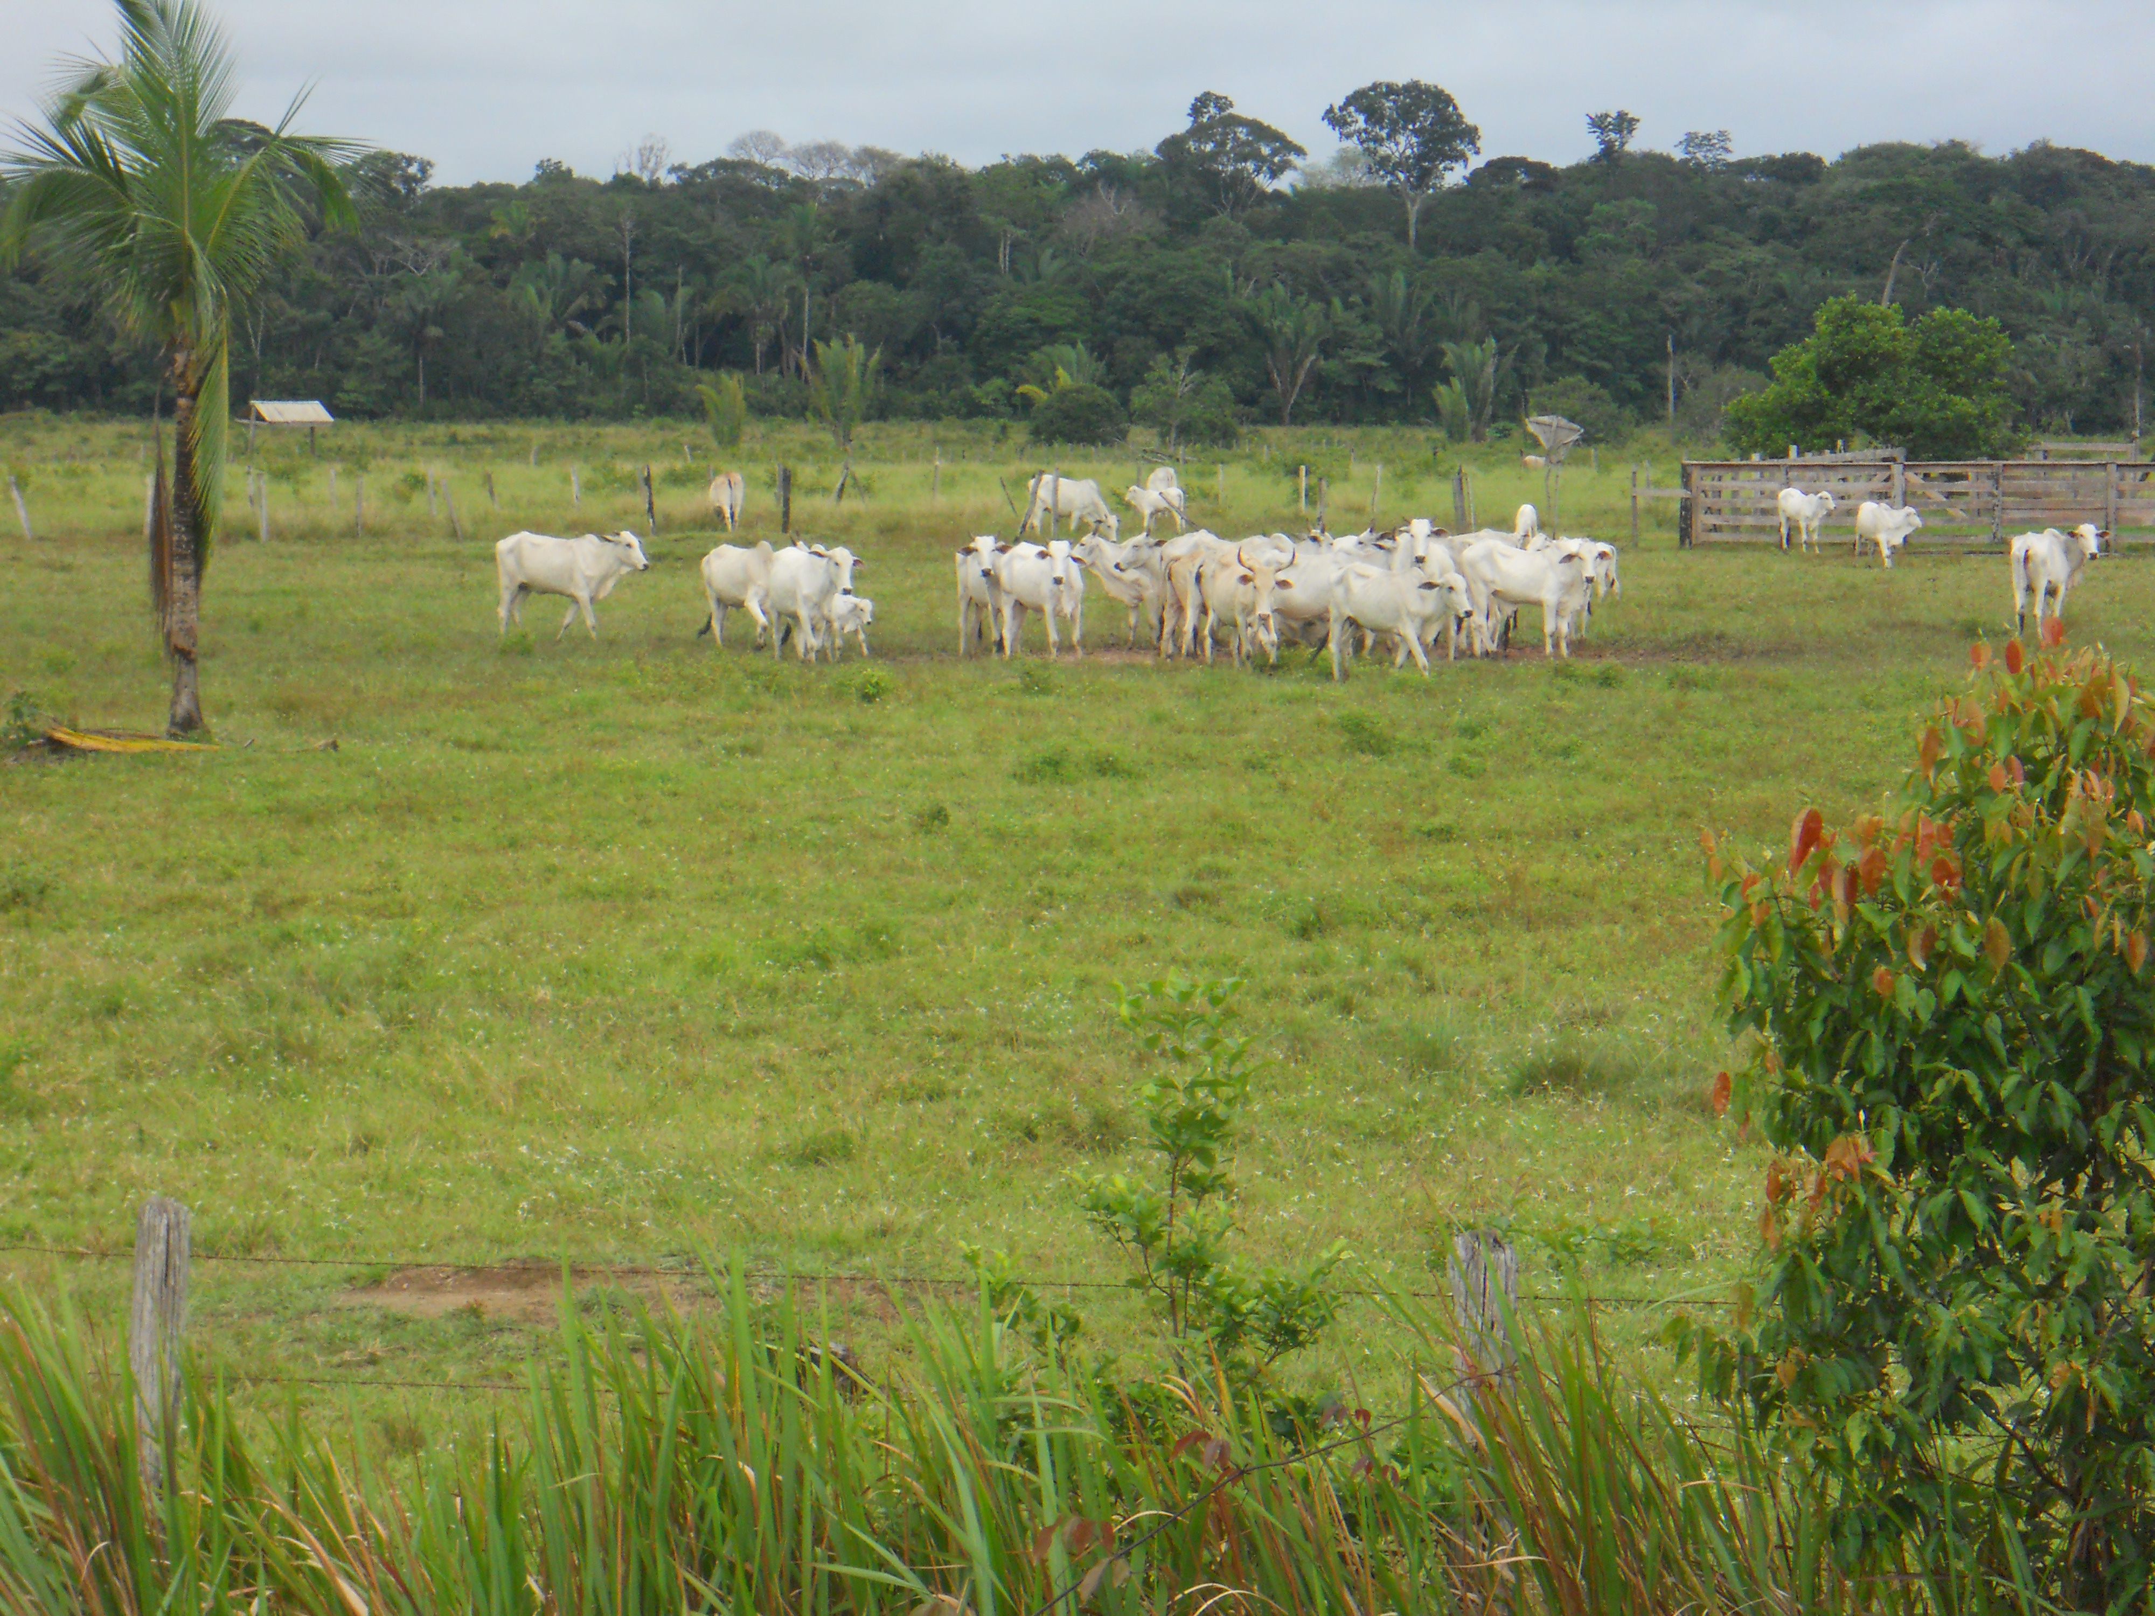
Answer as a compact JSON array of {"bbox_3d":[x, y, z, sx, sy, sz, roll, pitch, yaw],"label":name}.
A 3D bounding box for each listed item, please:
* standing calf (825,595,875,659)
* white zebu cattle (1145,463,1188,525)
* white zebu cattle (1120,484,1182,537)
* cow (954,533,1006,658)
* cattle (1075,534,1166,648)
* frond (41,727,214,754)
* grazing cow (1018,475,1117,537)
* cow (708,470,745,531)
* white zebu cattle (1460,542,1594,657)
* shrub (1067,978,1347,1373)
[{"bbox_3d":[-2.790,-2.187,105.800,0.340,0.800,1.100,-2,3,-32],"label":"standing calf"},{"bbox_3d":[2.069,-7.433,208.000,0.650,1.400,2.000,0,3,-8],"label":"white zebu cattle"},{"bbox_3d":[1.732,-6.736,197.000,1.500,1.150,0.400,0,3,2],"label":"white zebu cattle"},{"bbox_3d":[-1.228,-2.738,112.500,0.550,1.520,2.000,-1,3,-20],"label":"cow"},{"bbox_3d":[0.864,-2.754,110.500,2.100,1.450,0.620,-2,3,-32],"label":"cattle"},{"bbox_3d":[-8.661,-0.622,79.500,1.600,0.220,0.600,0,3,0],"label":"frond"},{"bbox_3d":[-0.094,-6.761,195.000,2.000,1.420,0.550,0,3,8],"label":"grazing cow"},{"bbox_3d":[-8.136,-7.102,202.000,0.650,1.400,2.000,-1,3,-14],"label":"cow"},{"bbox_3d":[5.447,-2.539,106.000,1.850,1.410,0.600,2,4,40],"label":"white zebu cattle"},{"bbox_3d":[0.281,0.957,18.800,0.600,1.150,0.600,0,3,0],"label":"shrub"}]

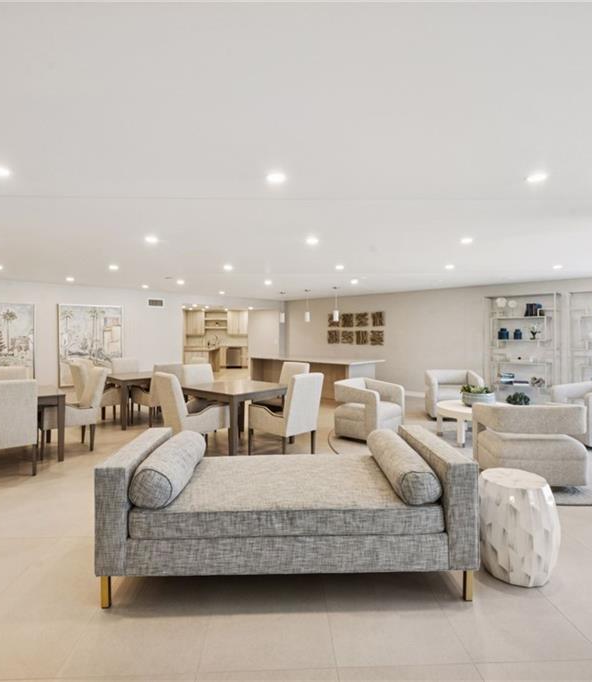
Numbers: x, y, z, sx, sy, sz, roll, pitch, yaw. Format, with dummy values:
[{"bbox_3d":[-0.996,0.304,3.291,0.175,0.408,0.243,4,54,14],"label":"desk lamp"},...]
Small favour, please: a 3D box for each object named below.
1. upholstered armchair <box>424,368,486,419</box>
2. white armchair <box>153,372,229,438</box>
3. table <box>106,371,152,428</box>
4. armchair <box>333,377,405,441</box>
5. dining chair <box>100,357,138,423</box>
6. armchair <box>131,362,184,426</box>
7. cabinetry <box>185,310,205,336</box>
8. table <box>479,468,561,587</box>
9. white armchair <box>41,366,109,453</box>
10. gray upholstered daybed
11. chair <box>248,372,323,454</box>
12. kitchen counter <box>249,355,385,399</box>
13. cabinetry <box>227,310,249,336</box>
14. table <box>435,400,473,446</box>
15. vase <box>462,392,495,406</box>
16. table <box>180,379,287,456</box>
[{"bbox_3d":[2.770,0.941,7.000,0.820,0.780,0.760,0,1,0],"label":"upholstered armchair"},{"bbox_3d":[-1.236,0.876,4.583,0.543,0.986,0.661,1,1,42],"label":"white armchair"},{"bbox_3d":[-2.542,0.955,6.698,1.036,0.755,1.036,-1,1,-43],"label":"table"},{"bbox_3d":[1.042,0.969,5.617,0.710,0.764,0.730,1,1,41],"label":"armchair"},{"bbox_3d":[-3.120,0.827,7.200,0.570,1.000,0.640,-1,1,-40],"label":"dining chair"},{"bbox_3d":[-2.147,0.847,6.276,0.543,0.986,0.661,-1,1,-44],"label":"armchair"},{"bbox_3d":[-4.170,-0.730,16.500,0.820,1.030,0.350,0,1,0],"label":"cabinetry"},{"bbox_3d":[1.346,1.128,2.471,0.444,0.558,0.444,0,1,0],"label":"table"},{"bbox_3d":[-2.800,0.869,4.990,0.660,1.000,0.570,-1,1,-38],"label":"white armchair"},{"bbox_3d":[-0.046,1.033,2.573,2.042,0.745,0.898,0,1,-2],"label":"gray upholstered daybed"},{"bbox_3d":[-0.125,0.875,4.666,0.671,0.986,0.543,1,1,45],"label":"chair"},{"bbox_3d":[0.370,0.832,9.210,1.150,0.914,3.240,-1,1,-40],"label":"kitchen counter"},{"bbox_3d":[-2.430,-0.730,16.500,0.920,1.030,0.350,0,1,0],"label":"cabinetry"},{"bbox_3d":[2.496,1.127,5.466,1.055,0.454,1.055,0,1,0],"label":"table"},{"bbox_3d":[2.575,0.830,5.600,0.460,0.185,0.460,0,1,0],"label":"vase"},{"bbox_3d":[-0.736,0.980,5.235,1.036,0.755,1.036,1,1,42],"label":"table"}]

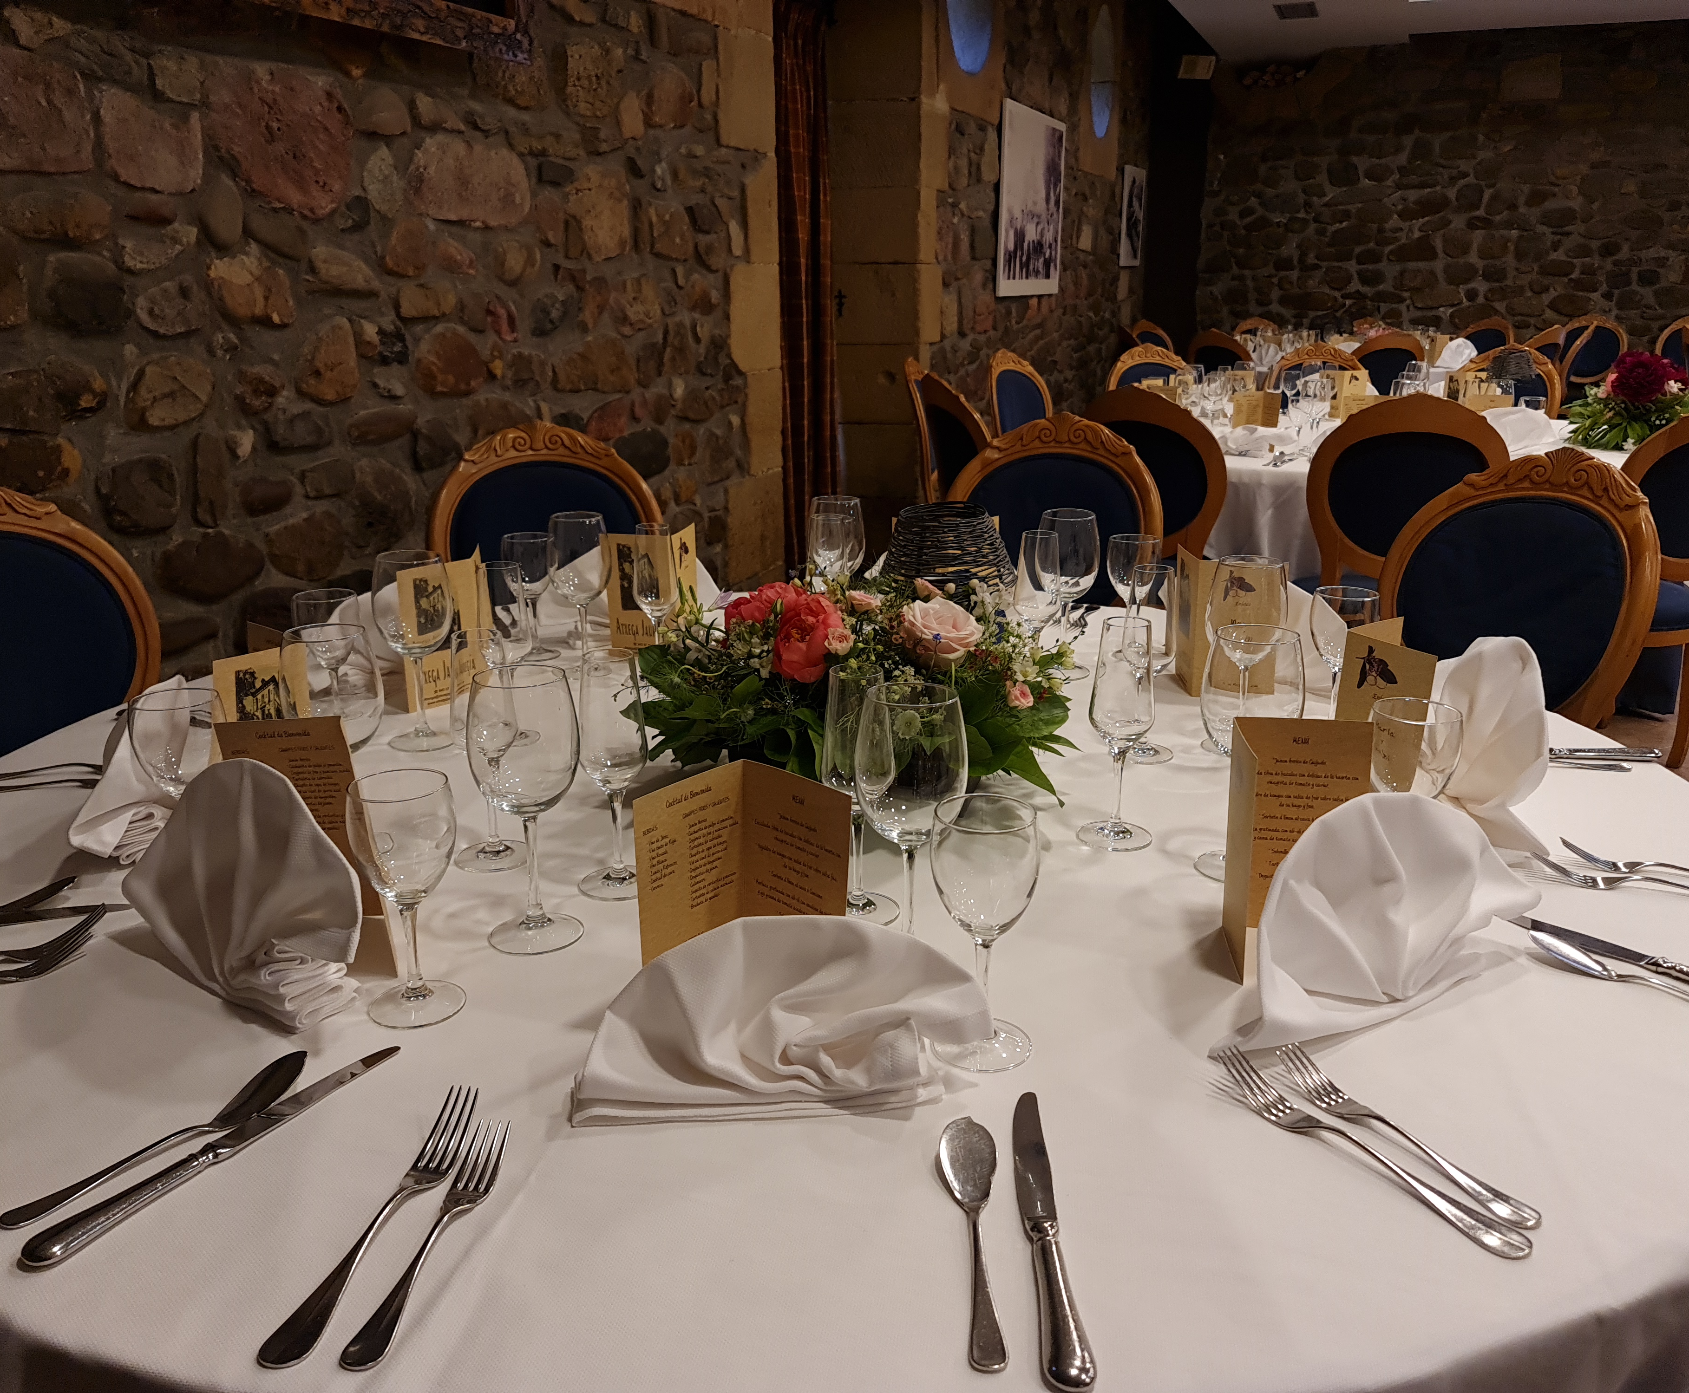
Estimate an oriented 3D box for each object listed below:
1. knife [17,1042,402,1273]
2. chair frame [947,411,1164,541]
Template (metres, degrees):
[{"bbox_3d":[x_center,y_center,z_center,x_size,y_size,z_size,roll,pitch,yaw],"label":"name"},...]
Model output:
[{"bbox_3d":[-0.361,0.263,0.794,0.022,0.015,0.241,11,20,32],"label":"knife"},{"bbox_3d":[0.385,-0.058,2.753,0.490,0.980,0.560,4,18,14],"label":"chair frame"}]

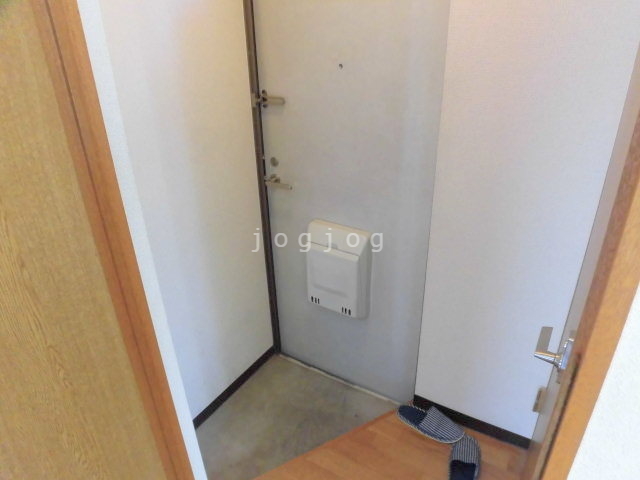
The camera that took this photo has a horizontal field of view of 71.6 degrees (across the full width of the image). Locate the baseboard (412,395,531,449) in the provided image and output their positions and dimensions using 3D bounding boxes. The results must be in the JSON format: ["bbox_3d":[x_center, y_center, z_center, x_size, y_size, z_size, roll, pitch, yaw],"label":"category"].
[{"bbox_3d":[0.577,0.700,1.719,0.435,0.067,0.014,13,31,26],"label":"baseboard"}]

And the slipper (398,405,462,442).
[{"bbox_3d":[0.430,0.693,1.731,0.262,0.075,0.102,13,31,26],"label":"slipper"}]

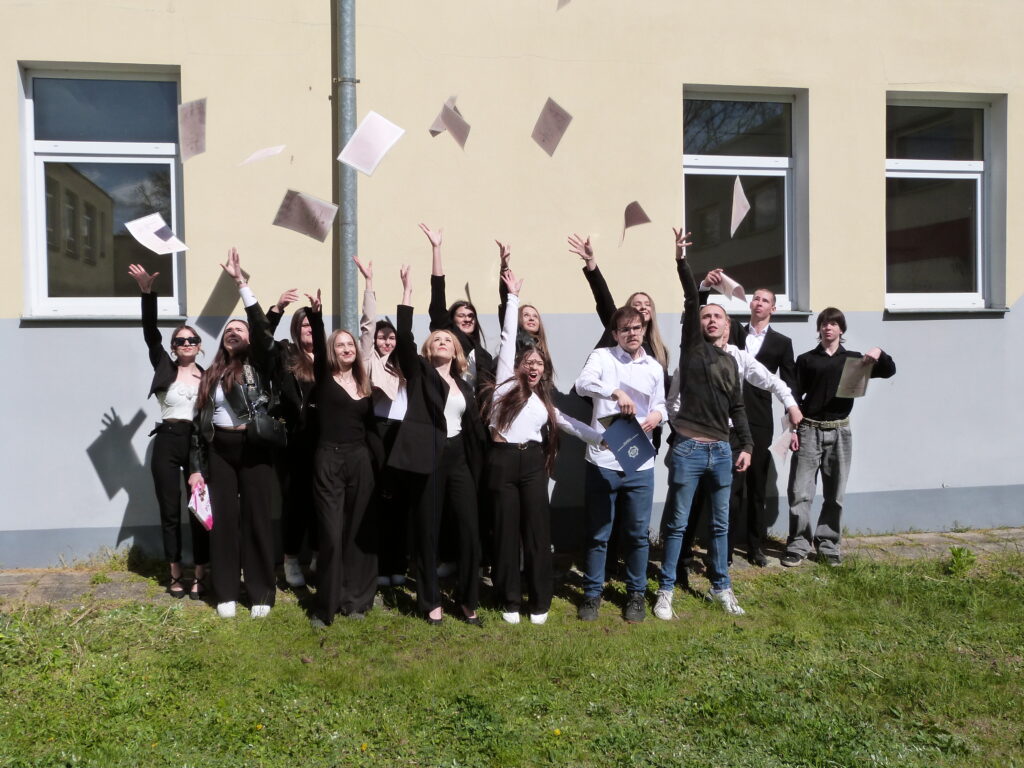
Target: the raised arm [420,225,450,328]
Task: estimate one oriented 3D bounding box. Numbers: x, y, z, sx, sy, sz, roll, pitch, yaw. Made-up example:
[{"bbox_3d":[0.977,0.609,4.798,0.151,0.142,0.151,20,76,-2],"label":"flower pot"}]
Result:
[{"bbox_3d":[-0.497,-0.687,6.300,0.170,0.710,0.160,-3,3,0],"label":"raised arm"}]

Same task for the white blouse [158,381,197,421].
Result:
[{"bbox_3d":[-2.125,0.108,6.220,0.260,0.250,0.220,-1,3,-11],"label":"white blouse"}]

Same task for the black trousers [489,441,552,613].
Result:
[{"bbox_3d":[0.049,0.833,5.630,0.360,0.990,0.270,-1,2,-2],"label":"black trousers"}]

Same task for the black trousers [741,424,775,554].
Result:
[{"bbox_3d":[1.626,0.693,6.600,0.370,0.940,0.270,-1,3,-11],"label":"black trousers"}]

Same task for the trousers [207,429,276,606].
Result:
[{"bbox_3d":[-1.615,0.797,5.830,0.380,1.020,0.280,-1,2,-7],"label":"trousers"}]

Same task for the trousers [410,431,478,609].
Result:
[{"bbox_3d":[-0.377,0.809,5.620,0.380,1.020,0.300,-1,2,-5],"label":"trousers"}]

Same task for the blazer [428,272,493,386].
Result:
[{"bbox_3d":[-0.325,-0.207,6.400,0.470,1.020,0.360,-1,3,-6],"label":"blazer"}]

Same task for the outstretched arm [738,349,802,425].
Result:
[{"bbox_3d":[1.602,0.015,6.050,0.150,0.570,0.140,-48,-17,20],"label":"outstretched arm"}]

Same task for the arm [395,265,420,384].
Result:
[{"bbox_3d":[-0.610,-0.347,5.700,0.150,0.700,0.170,-2,2,-6],"label":"arm"}]

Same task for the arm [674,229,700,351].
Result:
[{"bbox_3d":[1.019,-0.550,5.650,0.130,0.710,0.150,-6,5,0],"label":"arm"}]

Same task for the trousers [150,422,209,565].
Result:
[{"bbox_3d":[-2.078,0.684,6.100,0.360,0.900,0.260,-1,3,-6],"label":"trousers"}]

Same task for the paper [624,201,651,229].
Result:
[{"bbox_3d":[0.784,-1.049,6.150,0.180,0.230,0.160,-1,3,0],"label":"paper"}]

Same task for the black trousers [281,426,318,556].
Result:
[{"bbox_3d":[-1.354,0.692,6.280,0.340,0.880,0.280,-1,2,-14],"label":"black trousers"}]

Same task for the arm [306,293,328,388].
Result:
[{"bbox_3d":[-1.076,-0.252,5.400,0.130,0.560,0.220,-1,3,0],"label":"arm"}]

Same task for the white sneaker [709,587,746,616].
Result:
[{"bbox_3d":[1.257,1.255,5.691,0.105,0.125,0.290,-2,2,-25],"label":"white sneaker"}]

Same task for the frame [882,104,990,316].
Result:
[{"bbox_3d":[3.479,-1.480,8.122,1.060,1.730,0.110,-1,3,-10],"label":"frame"}]

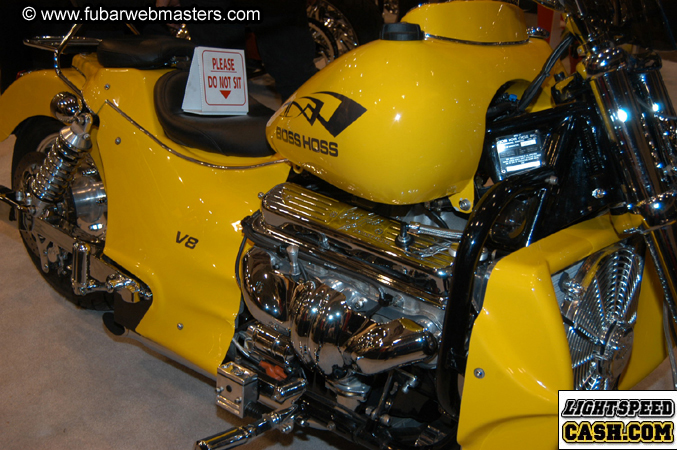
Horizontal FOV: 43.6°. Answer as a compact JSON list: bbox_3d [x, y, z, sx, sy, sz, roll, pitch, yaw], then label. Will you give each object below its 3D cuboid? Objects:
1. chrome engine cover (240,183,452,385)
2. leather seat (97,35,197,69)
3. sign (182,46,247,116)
[{"bbox_3d":[0.014,0.136,1.690,0.520,0.330,0.210,20,25,36],"label":"chrome engine cover"},{"bbox_3d":[-0.475,-0.464,2.284,0.300,0.095,0.265,20,25,36],"label":"leather seat"},{"bbox_3d":[-0.306,-0.371,2.170,0.078,0.167,0.172,17,18,34],"label":"sign"}]

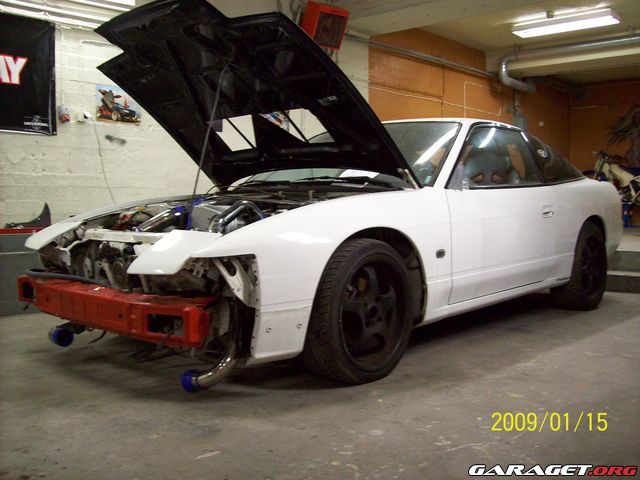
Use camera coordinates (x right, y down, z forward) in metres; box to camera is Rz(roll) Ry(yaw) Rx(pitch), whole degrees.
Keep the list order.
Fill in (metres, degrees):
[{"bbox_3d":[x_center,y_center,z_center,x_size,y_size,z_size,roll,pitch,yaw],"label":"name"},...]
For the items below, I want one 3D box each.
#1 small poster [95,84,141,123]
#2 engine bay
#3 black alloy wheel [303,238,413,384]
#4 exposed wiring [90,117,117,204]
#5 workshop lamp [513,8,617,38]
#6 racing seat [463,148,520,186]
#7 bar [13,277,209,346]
[{"bbox_3d":[-1.718,-1.159,5.675,0.010,0.302,0.425,4,5,42],"label":"small poster"},{"bbox_3d":[-0.500,-0.036,3.148,1.360,0.430,1.130,4,5,42],"label":"engine bay"},{"bbox_3d":[0.149,0.288,2.788,0.215,0.605,0.605,4,5,38],"label":"black alloy wheel"},{"bbox_3d":[-1.792,-0.667,5.574,0.050,0.750,0.240,4,5,42],"label":"exposed wiring"},{"bbox_3d":[3.018,-2.664,8.210,1.220,0.090,0.320,4,5,42],"label":"workshop lamp"},{"bbox_3d":[0.907,-0.148,4.136,0.530,0.870,0.660,4,5,42],"label":"racing seat"},{"bbox_3d":[-0.898,0.276,2.791,1.370,0.140,0.140,4,5,42],"label":"bar"}]

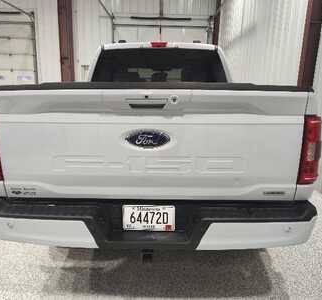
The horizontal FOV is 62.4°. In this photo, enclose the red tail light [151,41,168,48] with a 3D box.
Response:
[{"bbox_3d":[-0.023,-1.274,3.223,0.200,0.060,0.060,0,13,1],"label":"red tail light"}]

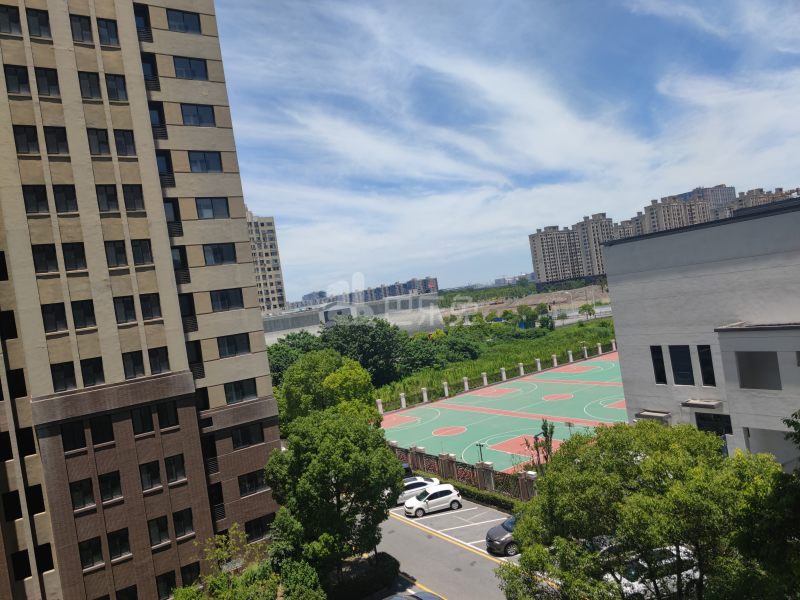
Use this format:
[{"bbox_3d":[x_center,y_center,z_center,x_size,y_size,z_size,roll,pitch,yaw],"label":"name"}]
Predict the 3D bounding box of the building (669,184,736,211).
[{"bbox_3d":[300.859,-72.966,569.014,62.100,72.700,36.720,-9,1,-35],"label":"building"}]

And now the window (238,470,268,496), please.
[{"bbox_3d":[-8.992,11.343,35.994,1.950,1.300,0.200,-9,0,-35],"label":"window"}]

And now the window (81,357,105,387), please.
[{"bbox_3d":[-15.526,3.625,29.190,0.954,1.379,0.150,-9,1,-35],"label":"window"}]

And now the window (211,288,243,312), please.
[{"bbox_3d":[-11.111,0.003,37.176,2.036,1.319,0.150,-9,1,-35],"label":"window"}]

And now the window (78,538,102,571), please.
[{"bbox_3d":[-15.284,12.593,28.671,0.955,1.372,0.140,-9,1,-35],"label":"window"}]

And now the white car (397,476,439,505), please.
[{"bbox_3d":[0.758,13.893,41.960,4.550,1.470,1.790,-9,1,-8],"label":"white car"}]

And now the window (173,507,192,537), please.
[{"bbox_3d":[-11.645,12.017,31.213,0.944,1.372,0.140,-9,1,-35],"label":"window"}]

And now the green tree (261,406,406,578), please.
[{"bbox_3d":[-3.600,10.800,33.100,7.700,9.500,7.500,-9,1,-35],"label":"green tree"}]

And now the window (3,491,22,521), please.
[{"bbox_3d":[-18.929,10.088,28.241,0.617,1.379,0.150,-9,1,-35],"label":"window"}]

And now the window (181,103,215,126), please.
[{"bbox_3d":[-12.714,-11.673,36.577,1.977,1.296,0.140,-9,1,-35],"label":"window"}]

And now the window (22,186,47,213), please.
[{"bbox_3d":[-18.054,-4.975,28.702,0.970,1.366,0.150,-9,1,-35],"label":"window"}]

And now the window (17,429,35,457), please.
[{"bbox_3d":[-18.334,7.001,28.302,0.720,1.367,0.150,-9,1,-35],"label":"window"}]

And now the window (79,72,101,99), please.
[{"bbox_3d":[-16.314,-11.286,30.461,0.948,1.366,0.150,-9,1,-35],"label":"window"}]

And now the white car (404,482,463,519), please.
[{"bbox_3d":[2.206,13.520,39.270,3.980,1.470,1.690,-9,0,-12],"label":"white car"}]

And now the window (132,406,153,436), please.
[{"bbox_3d":[-13.632,6.372,30.587,0.974,1.398,0.150,-9,1,-35],"label":"window"}]

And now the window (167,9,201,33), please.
[{"bbox_3d":[-13.649,-17.611,36.710,2.029,1.345,0.150,-9,1,-35],"label":"window"}]

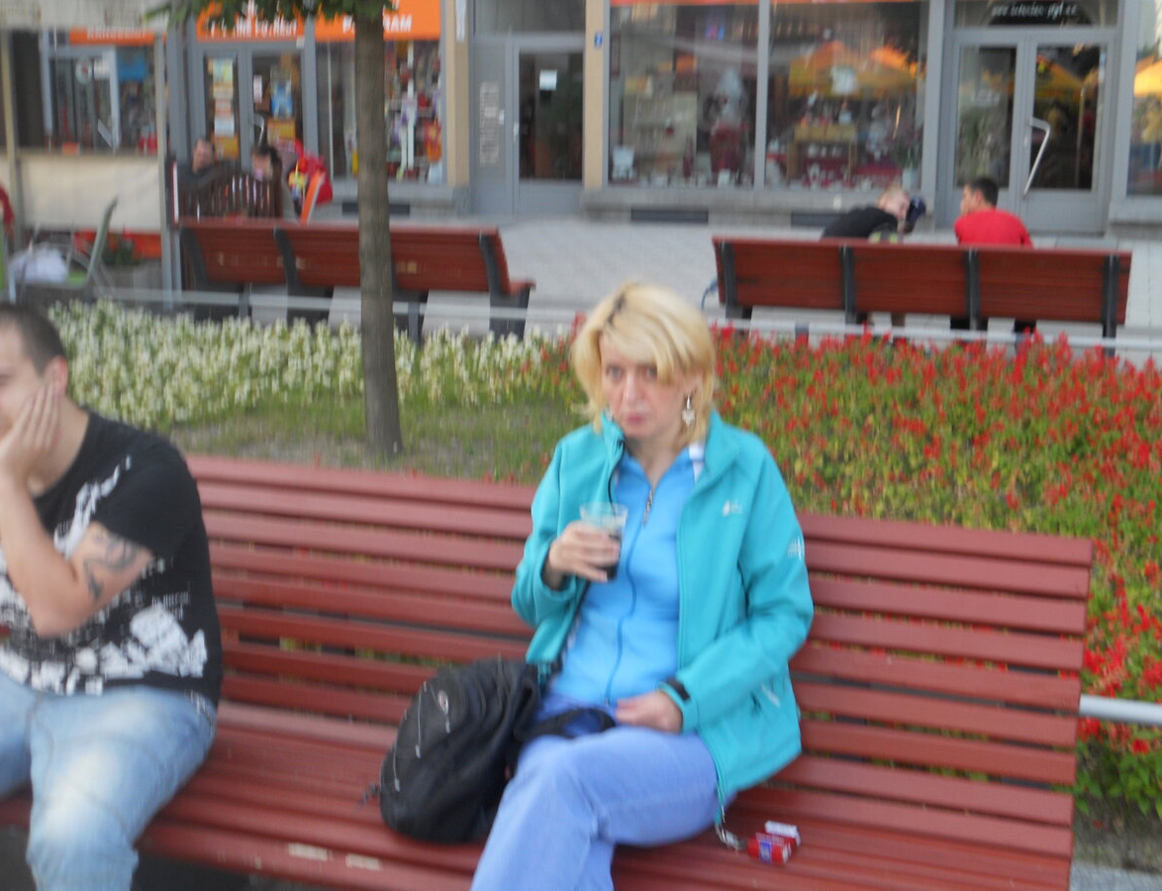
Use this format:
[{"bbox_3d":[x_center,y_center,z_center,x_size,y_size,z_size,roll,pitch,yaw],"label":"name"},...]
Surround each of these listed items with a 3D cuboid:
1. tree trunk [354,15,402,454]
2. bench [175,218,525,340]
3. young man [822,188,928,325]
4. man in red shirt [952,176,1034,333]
[{"bbox_3d":[-0.865,-0.891,6.735,0.155,1.900,0.155,0,11,0],"label":"tree trunk"},{"bbox_3d":[-1.589,-1.155,11.017,2.420,0.800,0.620,4,12,18],"label":"bench"},{"bbox_3d":[1.789,-1.019,9.592,0.700,1.130,0.520,-9,15,-39],"label":"young man"},{"bbox_3d":[2.459,-1.007,9.372,0.520,1.200,0.750,2,11,10],"label":"man in red shirt"}]

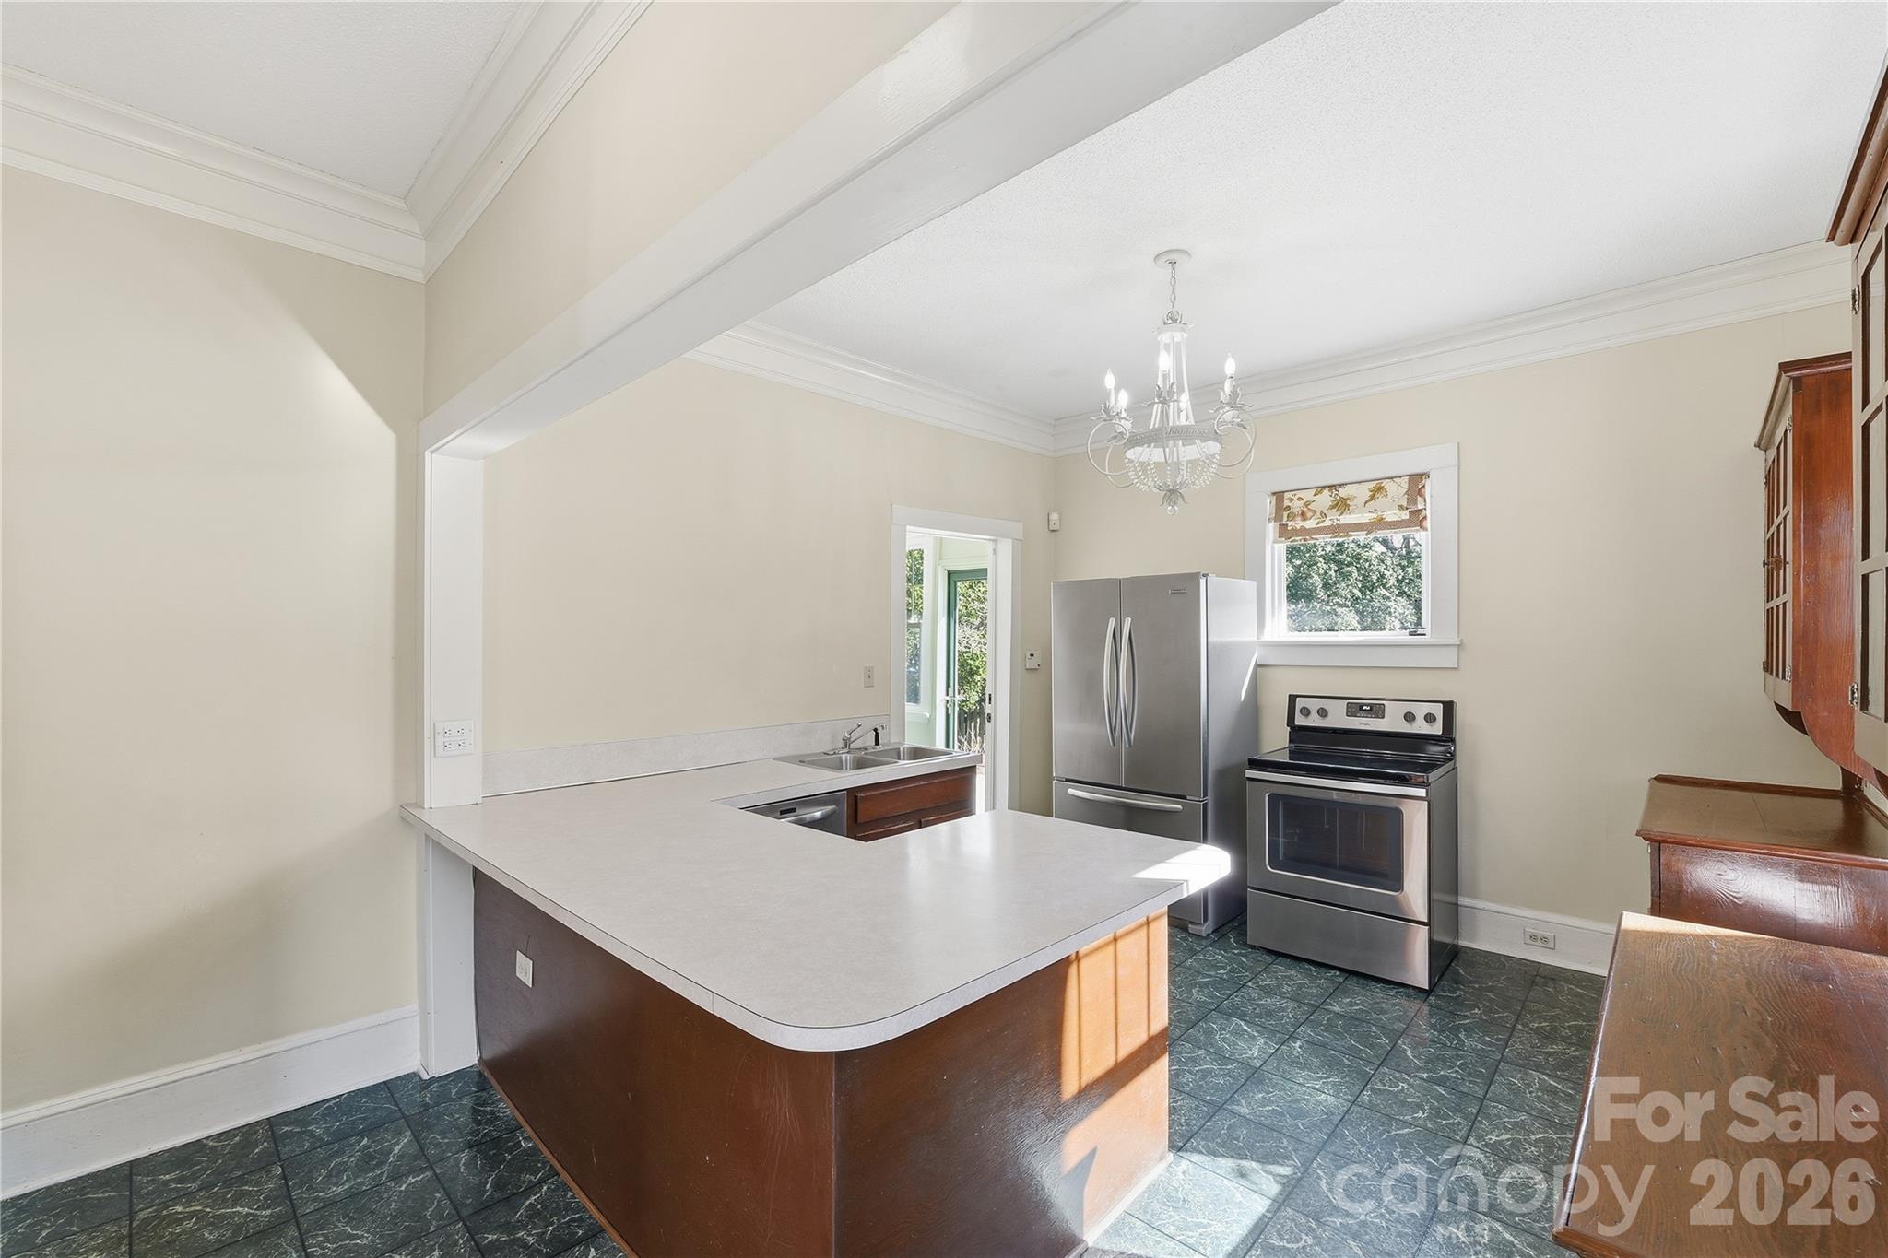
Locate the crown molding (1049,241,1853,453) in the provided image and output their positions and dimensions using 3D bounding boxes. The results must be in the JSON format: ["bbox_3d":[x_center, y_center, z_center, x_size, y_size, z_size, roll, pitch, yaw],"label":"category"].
[{"bbox_3d":[2.110,-1.349,4.025,3.710,0.205,0.100,0,-1,44],"label":"crown molding"}]

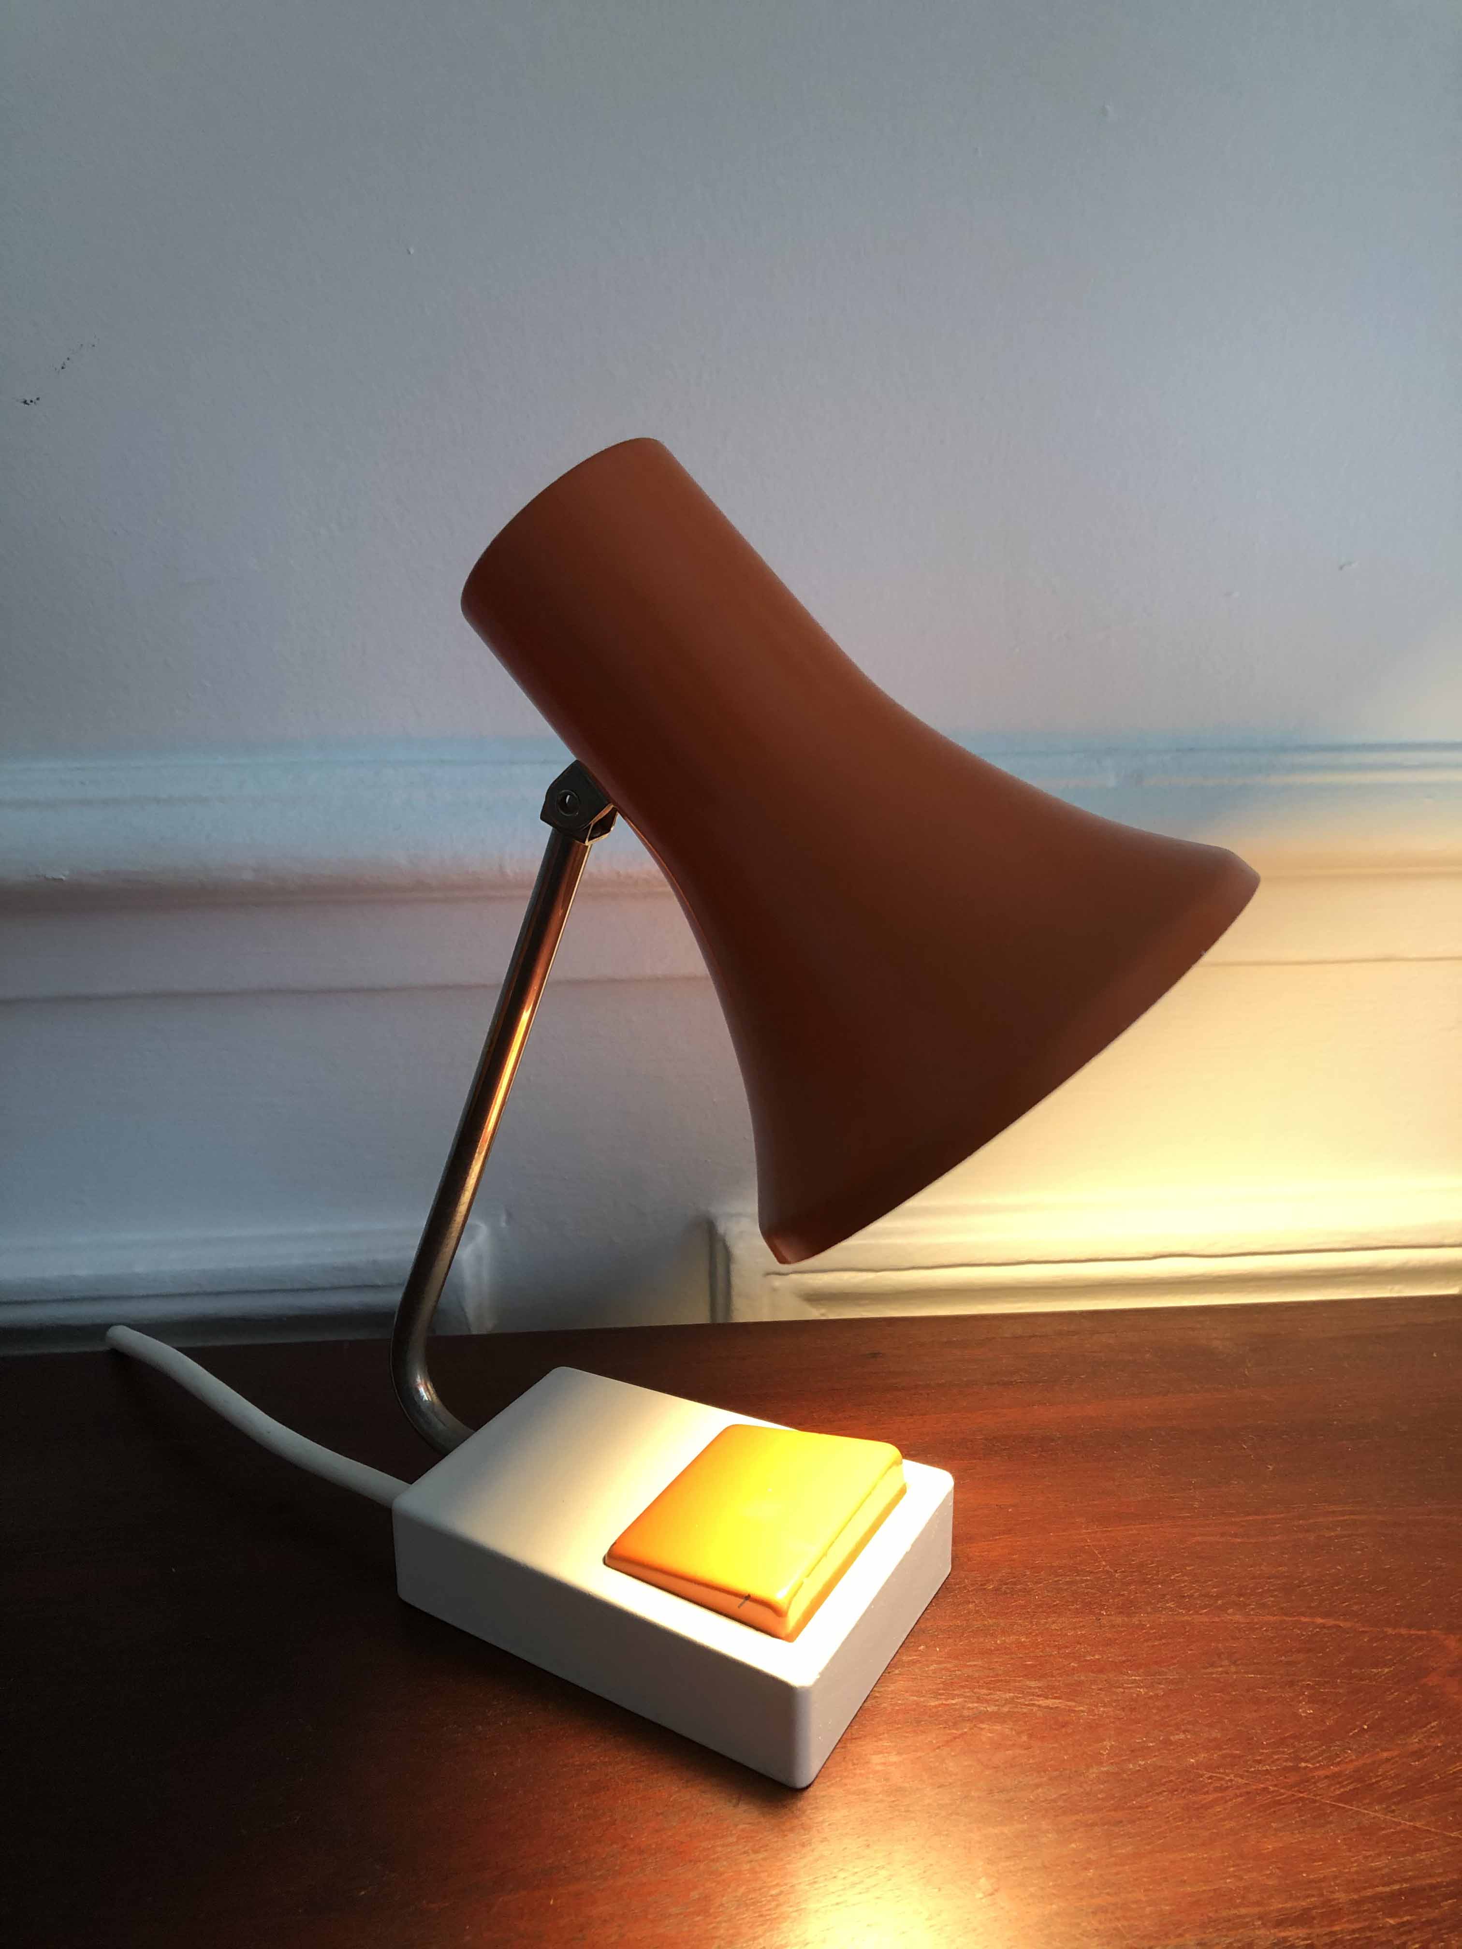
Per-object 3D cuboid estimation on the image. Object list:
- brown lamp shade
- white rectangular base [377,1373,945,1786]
[{"bbox_3d":[0.011,-0.038,0.331,0.128,0.147,0.128,-40,-1,33],"label":"brown lamp shade"},{"bbox_3d":[-0.015,0.144,0.400,0.119,0.030,0.084,10,20,27],"label":"white rectangular base"}]

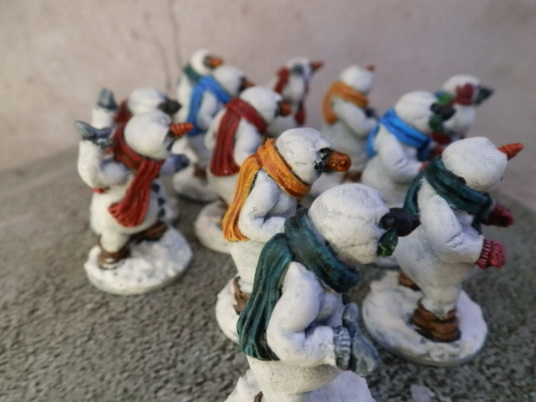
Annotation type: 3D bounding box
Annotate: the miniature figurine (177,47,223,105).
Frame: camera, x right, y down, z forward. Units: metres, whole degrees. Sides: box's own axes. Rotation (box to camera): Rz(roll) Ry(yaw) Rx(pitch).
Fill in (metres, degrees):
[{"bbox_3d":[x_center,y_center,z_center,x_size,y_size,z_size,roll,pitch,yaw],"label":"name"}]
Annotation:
[{"bbox_3d":[-0.037,-0.051,0.213,0.030,0.043,0.028,3,25,4],"label":"miniature figurine"}]

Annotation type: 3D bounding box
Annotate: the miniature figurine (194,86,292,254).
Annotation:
[{"bbox_3d":[-0.007,-0.011,0.127,0.031,0.044,0.028,5,26,9],"label":"miniature figurine"}]

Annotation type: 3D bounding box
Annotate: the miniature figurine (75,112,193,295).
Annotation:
[{"bbox_3d":[-0.034,-0.002,0.110,0.032,0.043,0.029,6,26,11],"label":"miniature figurine"}]

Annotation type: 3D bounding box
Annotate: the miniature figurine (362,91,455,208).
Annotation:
[{"bbox_3d":[0.034,-0.008,0.122,0.030,0.045,0.028,2,25,2],"label":"miniature figurine"}]

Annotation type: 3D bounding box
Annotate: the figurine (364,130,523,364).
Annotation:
[{"bbox_3d":[0.036,0.008,0.091,0.029,0.043,0.028,-3,26,-8],"label":"figurine"}]

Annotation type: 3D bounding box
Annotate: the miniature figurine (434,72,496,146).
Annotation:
[{"bbox_3d":[0.061,-0.023,0.156,0.030,0.044,0.028,3,25,4],"label":"miniature figurine"}]

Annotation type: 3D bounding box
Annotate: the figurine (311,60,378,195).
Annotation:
[{"bbox_3d":[0.029,-0.029,0.166,0.030,0.045,0.028,-13,29,-27],"label":"figurine"}]

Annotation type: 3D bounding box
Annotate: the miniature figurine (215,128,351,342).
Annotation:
[{"bbox_3d":[0.003,0.005,0.095,0.030,0.044,0.028,7,26,12],"label":"miniature figurine"}]

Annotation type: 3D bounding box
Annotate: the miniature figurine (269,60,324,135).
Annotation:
[{"bbox_3d":[0.009,-0.044,0.201,0.030,0.042,0.028,1,25,0],"label":"miniature figurine"}]

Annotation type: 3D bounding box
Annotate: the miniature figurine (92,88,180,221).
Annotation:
[{"bbox_3d":[-0.040,-0.012,0.130,0.032,0.043,0.029,3,25,5],"label":"miniature figurine"}]

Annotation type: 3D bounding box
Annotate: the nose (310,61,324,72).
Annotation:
[{"bbox_3d":[0.022,-0.060,0.194,0.006,0.003,0.003,-23,23,10],"label":"nose"}]

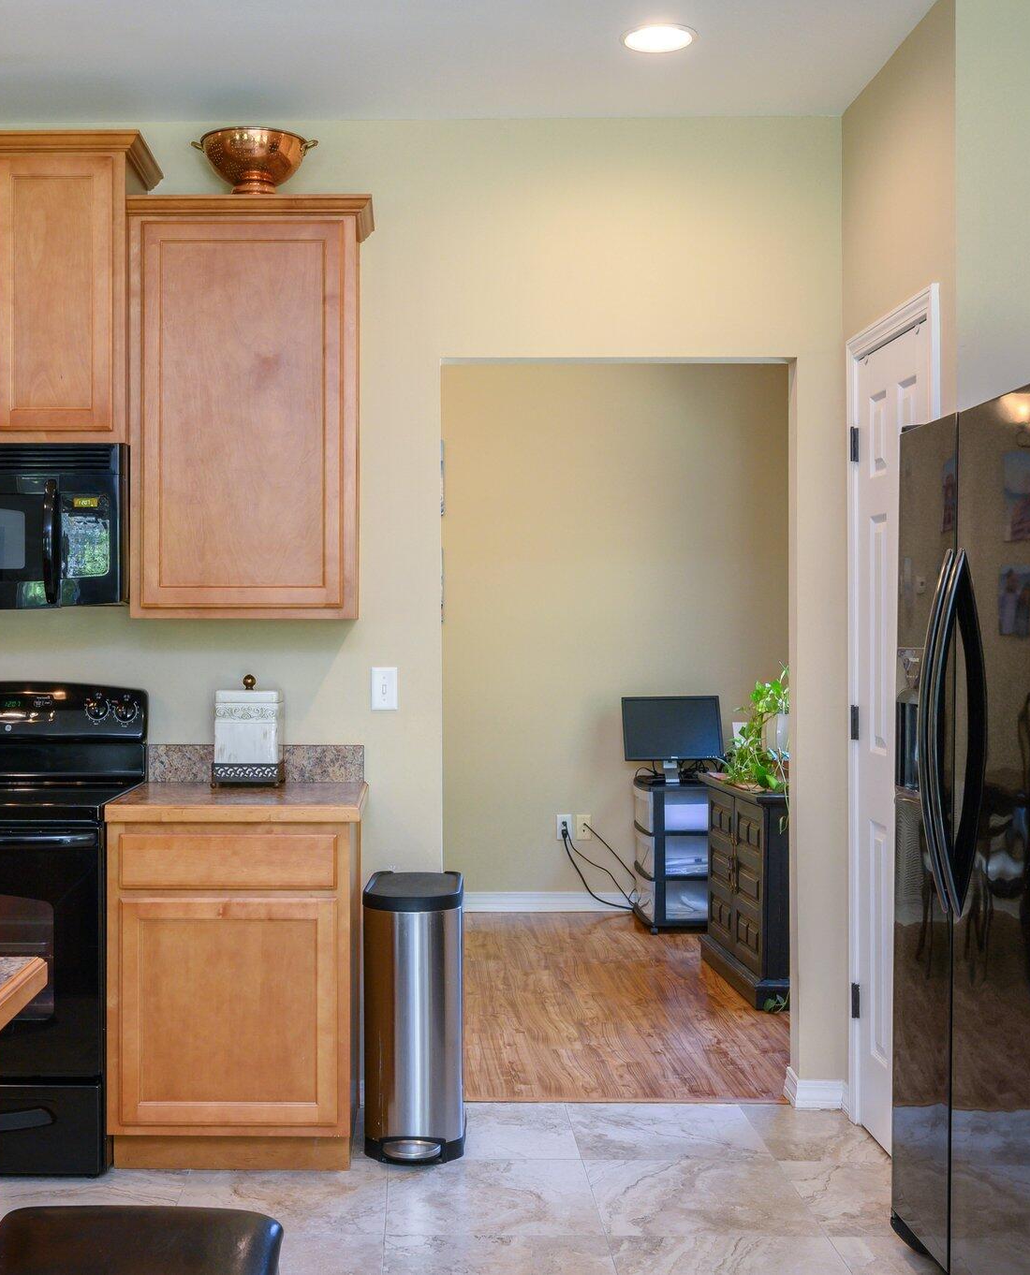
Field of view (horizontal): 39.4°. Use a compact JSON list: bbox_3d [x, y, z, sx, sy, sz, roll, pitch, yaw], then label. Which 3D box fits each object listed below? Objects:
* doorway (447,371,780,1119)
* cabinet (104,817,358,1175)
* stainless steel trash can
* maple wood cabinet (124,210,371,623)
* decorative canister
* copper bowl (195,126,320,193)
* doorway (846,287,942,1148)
[{"bbox_3d":[0.290,0.265,4.180,1.010,2.135,0.130,0,0,-2],"label":"doorway"},{"bbox_3d":[-0.715,0.887,3.815,0.610,0.885,0.610,0,0,-2],"label":"cabinet"},{"bbox_3d":[-0.267,0.990,3.790,0.255,0.680,0.340,0,0,-2],"label":"stainless steel trash can"},{"bbox_3d":[-0.710,-0.606,3.940,0.630,1.110,0.355,0,0,-2],"label":"maple wood cabinet"},{"bbox_3d":[-0.740,0.257,4.000,0.178,0.305,0.165,0,0,-2],"label":"decorative canister"},{"bbox_3d":[-0.700,-1.260,3.890,0.330,0.190,0.290,0,0,-2],"label":"copper bowl"},{"bbox_3d":[1.000,0.247,3.717,0.100,2.160,0.710,0,0,-3],"label":"doorway"}]

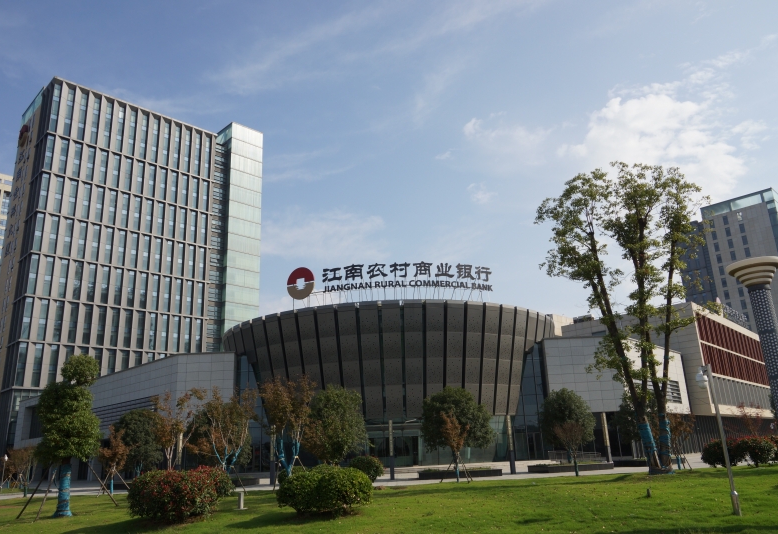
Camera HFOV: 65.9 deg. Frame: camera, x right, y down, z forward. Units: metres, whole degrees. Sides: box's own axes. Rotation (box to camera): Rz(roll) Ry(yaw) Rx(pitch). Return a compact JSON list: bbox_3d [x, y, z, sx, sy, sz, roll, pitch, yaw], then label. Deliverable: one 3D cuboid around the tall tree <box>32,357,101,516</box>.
[{"bbox_3d":[-11.640,5.992,21.730,2.281,5.650,2.281,-3,-17,0],"label":"tall tree"}]

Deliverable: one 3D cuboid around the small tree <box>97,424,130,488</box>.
[{"bbox_3d":[-16.920,11.733,36.729,1.897,4.050,1.897,-3,-17,0],"label":"small tree"}]

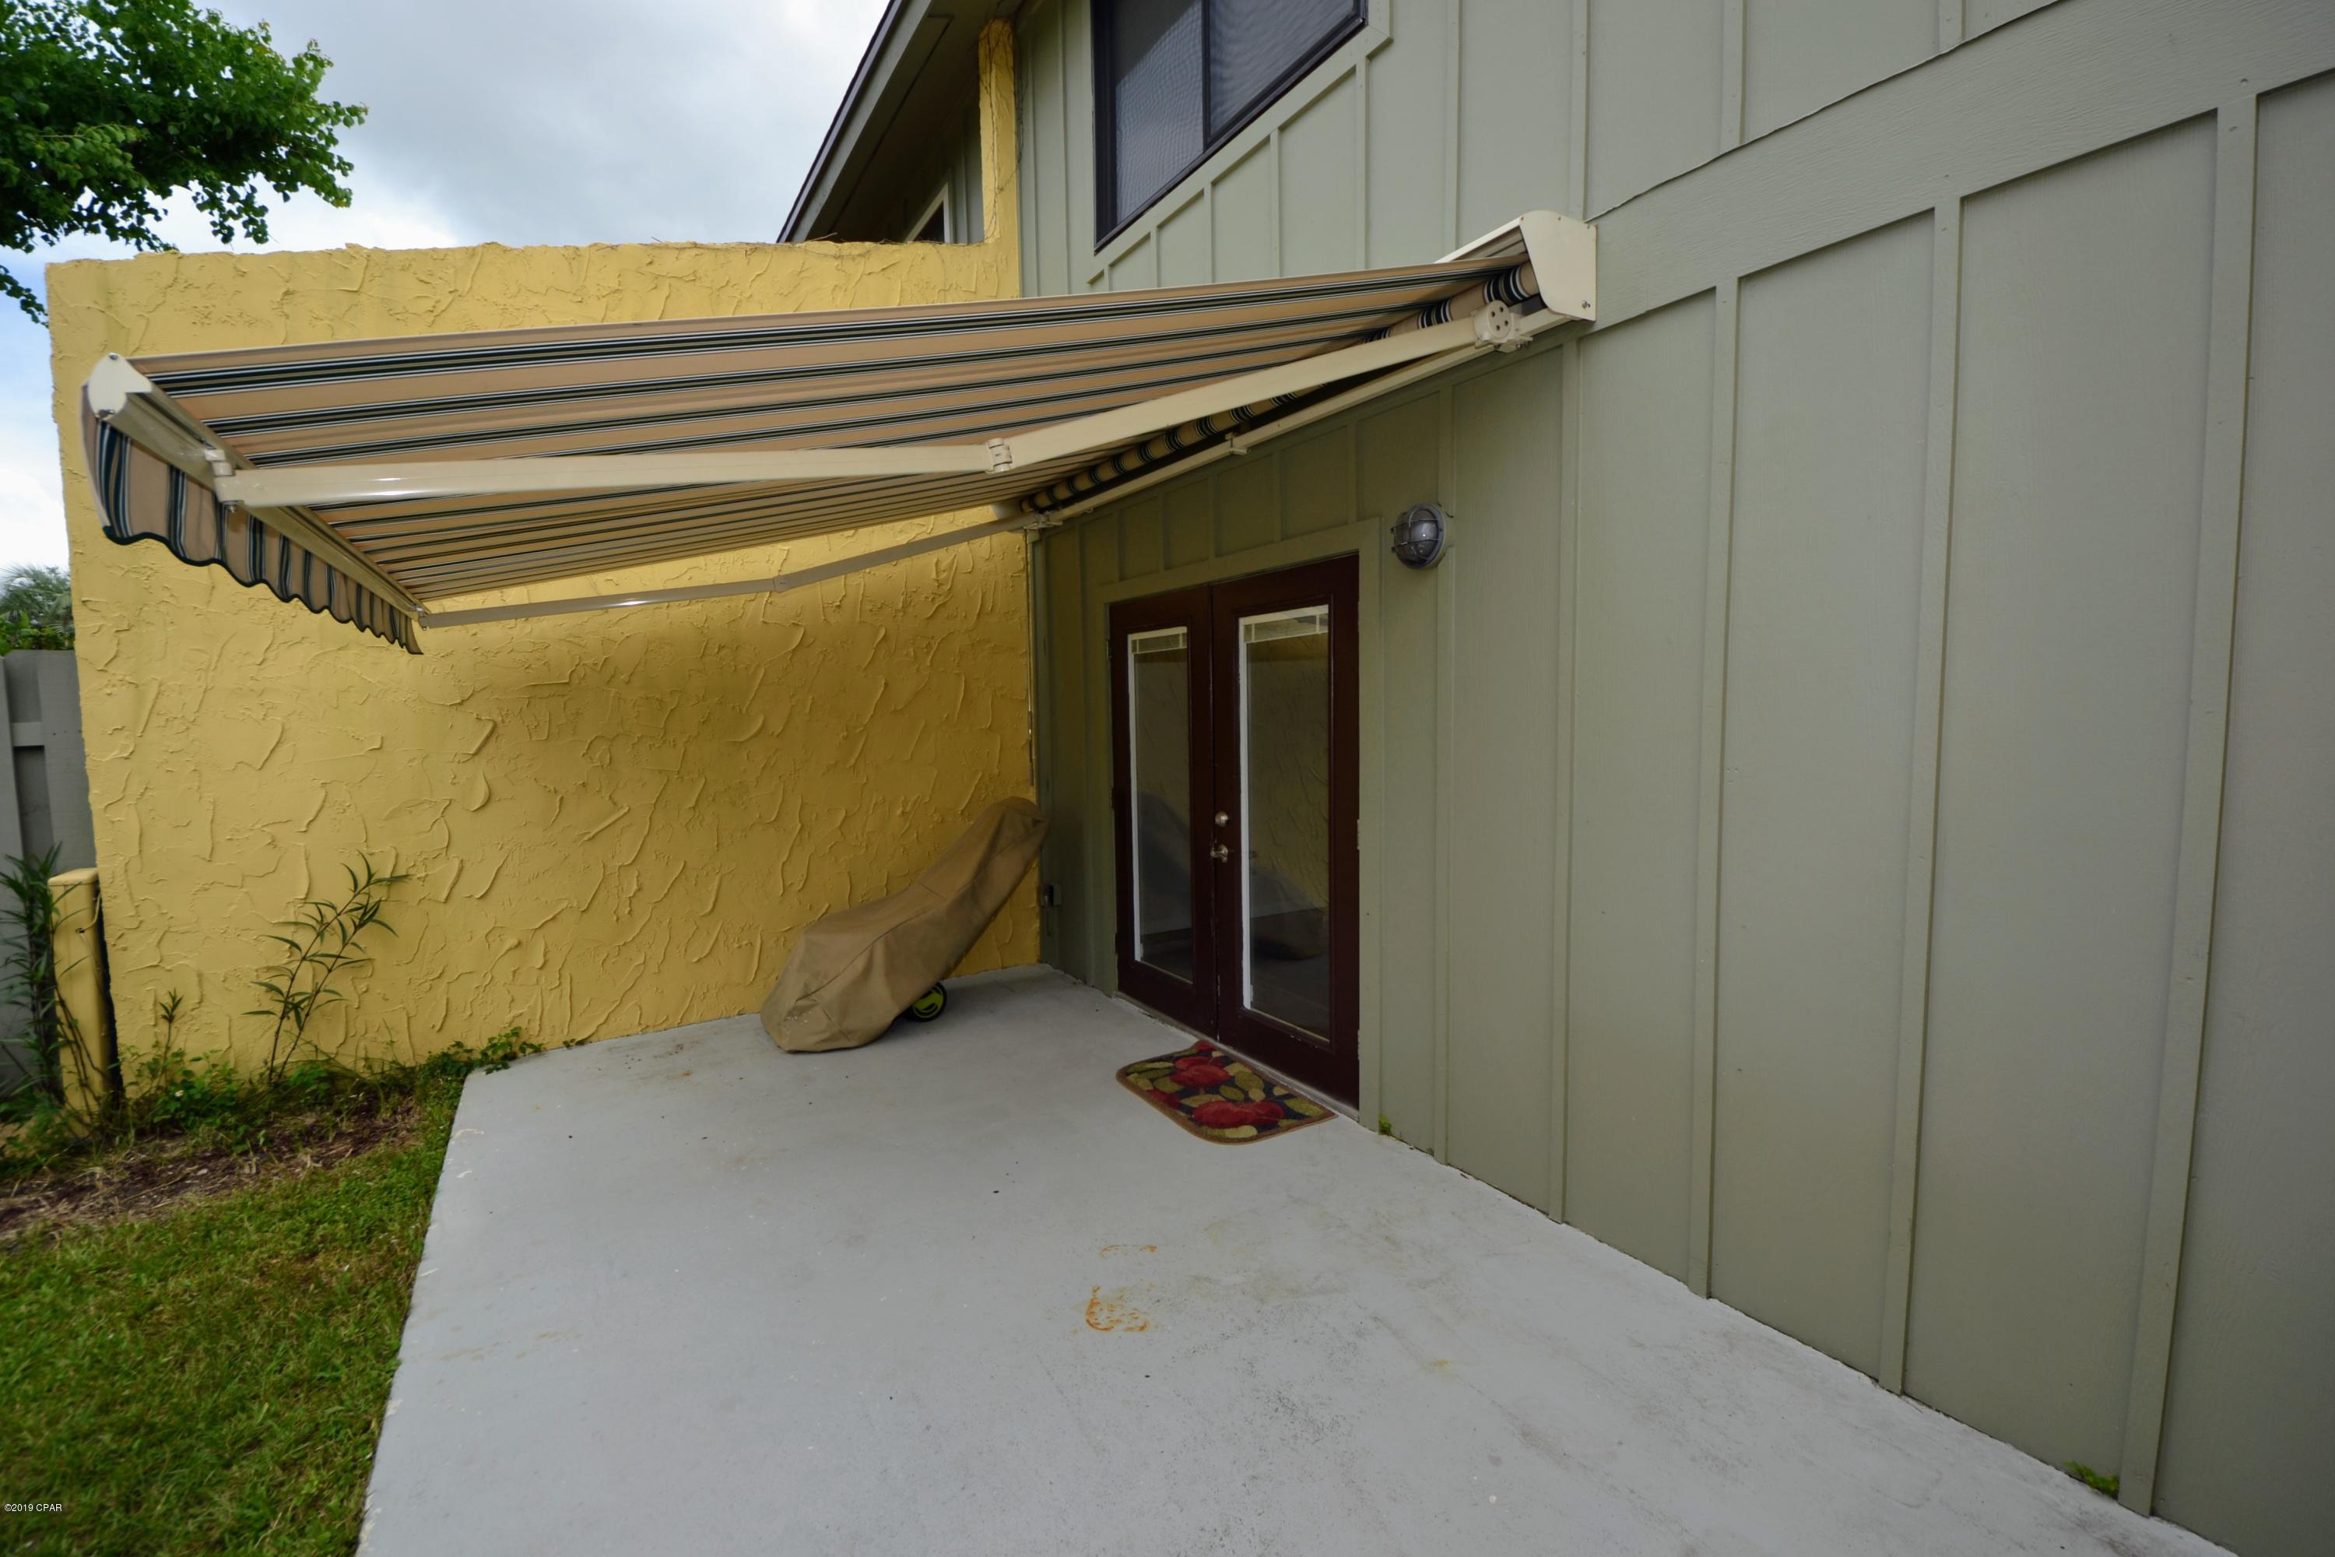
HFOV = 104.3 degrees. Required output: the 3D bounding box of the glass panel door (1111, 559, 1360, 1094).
[{"bbox_3d":[0.238,0.173,4.056,0.060,2.038,1.758,-4,6,-34],"label":"glass panel door"}]

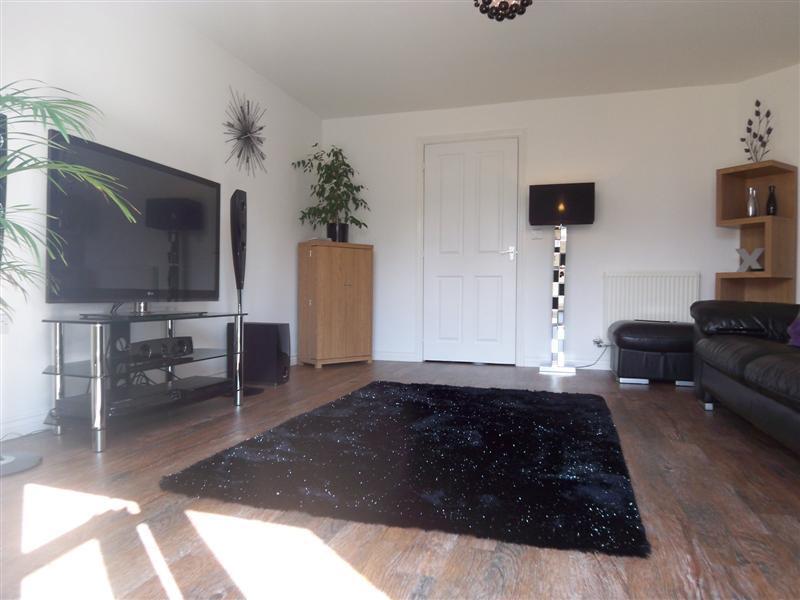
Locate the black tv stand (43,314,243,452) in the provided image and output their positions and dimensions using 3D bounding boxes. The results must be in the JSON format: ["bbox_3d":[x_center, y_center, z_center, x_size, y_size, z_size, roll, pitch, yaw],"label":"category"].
[{"bbox_3d":[-1.230,0.324,2.544,0.530,0.503,1.030,1,1,17],"label":"black tv stand"}]

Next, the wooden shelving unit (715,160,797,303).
[{"bbox_3d":[2.565,-0.169,3.848,0.355,1.553,0.365,0,1,-33],"label":"wooden shelving unit"}]

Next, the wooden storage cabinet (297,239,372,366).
[{"bbox_3d":[-0.554,0.037,4.676,0.577,1.050,0.335,0,1,-40],"label":"wooden storage cabinet"}]

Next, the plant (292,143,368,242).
[{"bbox_3d":[-0.565,-0.923,4.591,0.590,0.870,0.520,1,1,17],"label":"plant"}]

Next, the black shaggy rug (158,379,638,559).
[{"bbox_3d":[0.225,0.578,2.447,1.410,0.034,2.030,1,1,17],"label":"black shaggy rug"}]

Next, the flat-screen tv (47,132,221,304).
[{"bbox_3d":[-1.255,-0.335,2.636,0.070,0.690,1.110,1,1,17],"label":"flat-screen tv"}]

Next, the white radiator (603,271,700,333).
[{"bbox_3d":[1.998,0.076,4.250,0.697,0.605,0.100,1,1,17],"label":"white radiator"}]

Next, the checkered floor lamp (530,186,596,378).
[{"bbox_3d":[1.295,-0.163,4.303,0.497,1.500,0.235,1,1,17],"label":"checkered floor lamp"}]

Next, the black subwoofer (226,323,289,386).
[{"bbox_3d":[-0.954,0.363,3.627,0.385,0.410,0.195,1,1,11],"label":"black subwoofer"}]

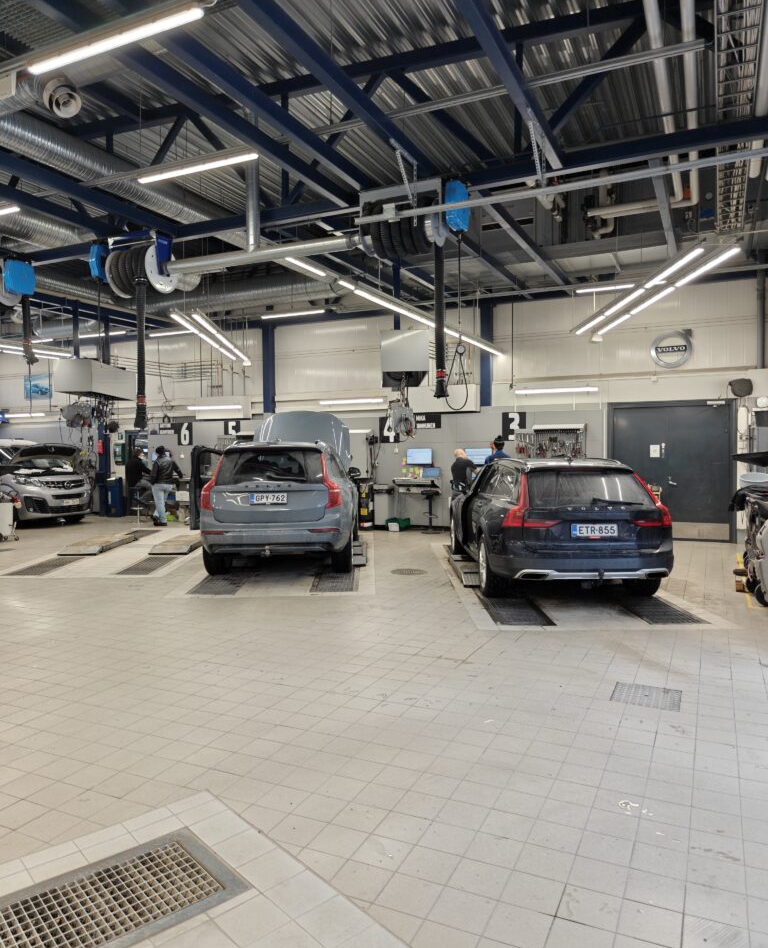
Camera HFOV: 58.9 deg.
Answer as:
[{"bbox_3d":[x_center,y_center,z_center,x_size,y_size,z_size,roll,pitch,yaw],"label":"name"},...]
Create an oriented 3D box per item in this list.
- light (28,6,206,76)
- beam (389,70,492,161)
[{"bbox_3d":[-1.799,-2.932,4.559,1.570,0.100,0.110,1,2,25],"label":"light"},{"bbox_3d":[0.609,-3.852,7.286,0.110,1.694,0.110,-47,-17,20],"label":"beam"}]

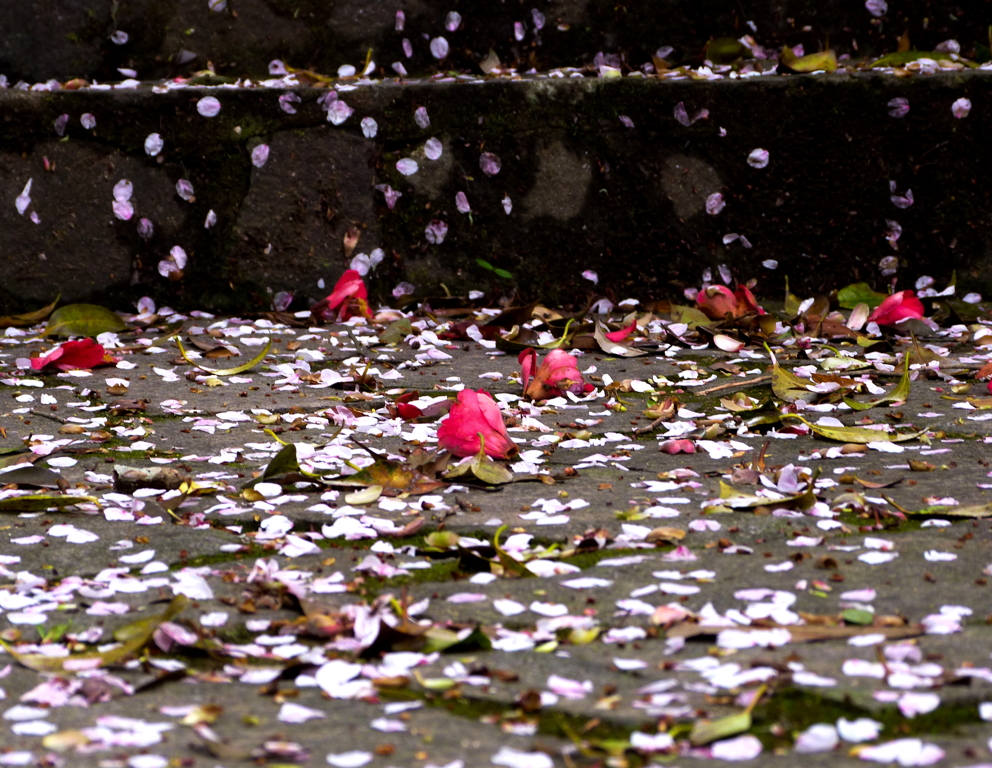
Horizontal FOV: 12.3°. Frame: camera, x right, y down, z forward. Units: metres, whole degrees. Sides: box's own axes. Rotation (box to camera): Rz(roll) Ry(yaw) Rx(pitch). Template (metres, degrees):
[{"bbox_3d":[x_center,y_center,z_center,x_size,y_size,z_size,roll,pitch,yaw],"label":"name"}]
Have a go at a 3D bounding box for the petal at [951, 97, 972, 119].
[{"bbox_3d":[0.315,-0.186,3.100,0.014,0.015,0.004,0,7,0],"label":"petal"}]

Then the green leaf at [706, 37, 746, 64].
[{"bbox_3d":[0.160,-0.230,3.160,0.029,0.019,0.020,0,7,0],"label":"green leaf"}]

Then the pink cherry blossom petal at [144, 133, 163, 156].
[{"bbox_3d":[-0.230,-0.161,3.080,0.012,0.016,0.004,0,7,0],"label":"pink cherry blossom petal"}]

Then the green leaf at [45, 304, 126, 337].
[{"bbox_3d":[-0.298,-0.046,3.336,0.057,0.021,0.025,0,6,0],"label":"green leaf"}]

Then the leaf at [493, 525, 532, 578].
[{"bbox_3d":[0.008,0.078,2.131,0.018,0.021,0.028,0,6,0],"label":"leaf"}]

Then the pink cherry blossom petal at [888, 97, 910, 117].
[{"bbox_3d":[0.273,-0.187,3.100,0.015,0.014,0.004,0,7,0],"label":"pink cherry blossom petal"}]

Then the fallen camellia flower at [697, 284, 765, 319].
[{"bbox_3d":[0.154,-0.053,3.020,0.045,0.027,0.040,0,7,0],"label":"fallen camellia flower"}]

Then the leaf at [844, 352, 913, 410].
[{"bbox_3d":[0.237,-0.002,2.845,0.042,0.033,0.030,0,6,0],"label":"leaf"}]

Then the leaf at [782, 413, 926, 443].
[{"bbox_3d":[0.186,0.023,2.380,0.076,0.014,0.023,0,7,0],"label":"leaf"}]

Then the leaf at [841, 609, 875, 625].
[{"bbox_3d":[0.156,0.100,1.976,0.014,0.005,0.012,0,6,0],"label":"leaf"}]

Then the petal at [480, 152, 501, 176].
[{"bbox_3d":[-0.004,-0.169,3.537,0.015,0.018,0.004,0,6,0],"label":"petal"}]

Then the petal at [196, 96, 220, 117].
[{"bbox_3d":[-0.222,-0.214,3.532,0.018,0.015,0.004,0,6,0],"label":"petal"}]

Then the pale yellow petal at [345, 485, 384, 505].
[{"bbox_3d":[-0.067,0.056,2.340,0.021,0.009,0.011,-2,7,-20],"label":"pale yellow petal"}]

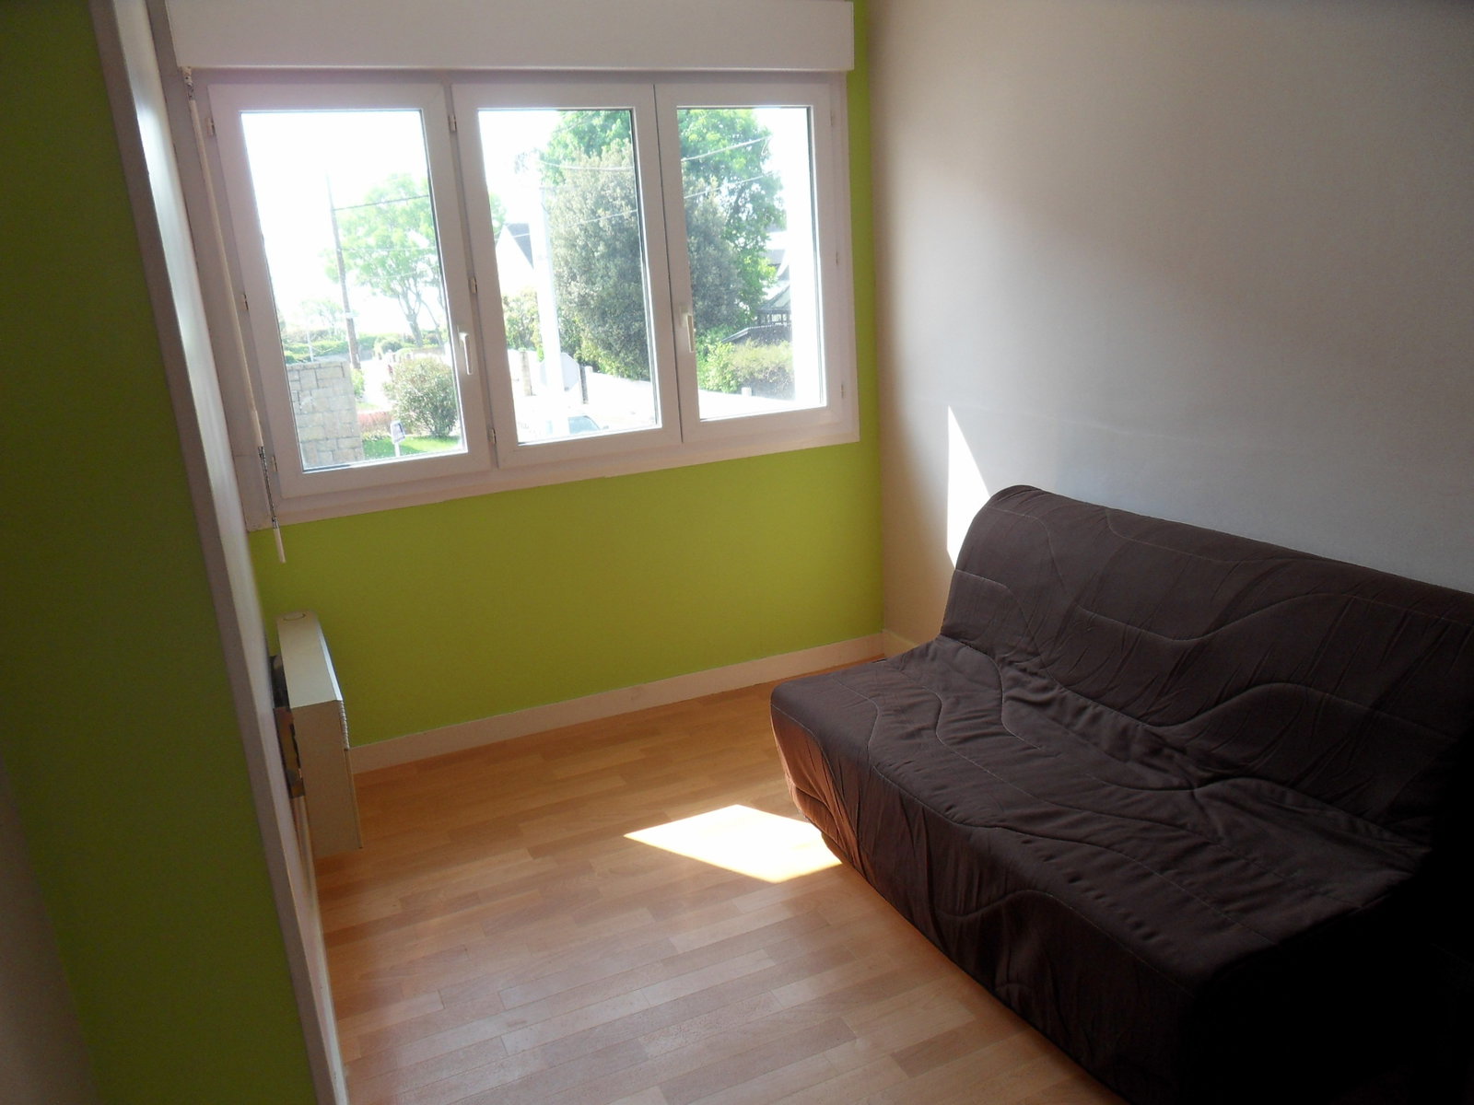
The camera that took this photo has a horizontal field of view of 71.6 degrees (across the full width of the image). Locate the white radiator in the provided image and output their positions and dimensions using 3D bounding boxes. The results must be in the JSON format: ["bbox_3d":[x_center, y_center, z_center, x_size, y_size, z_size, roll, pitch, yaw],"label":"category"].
[{"bbox_3d":[-1.095,0.439,2.667,0.107,0.367,0.775,-10,16,-24],"label":"white radiator"}]

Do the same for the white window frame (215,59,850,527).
[{"bbox_3d":[-0.504,-0.850,3.301,1.996,1.247,0.080,-10,16,-22],"label":"white window frame"}]

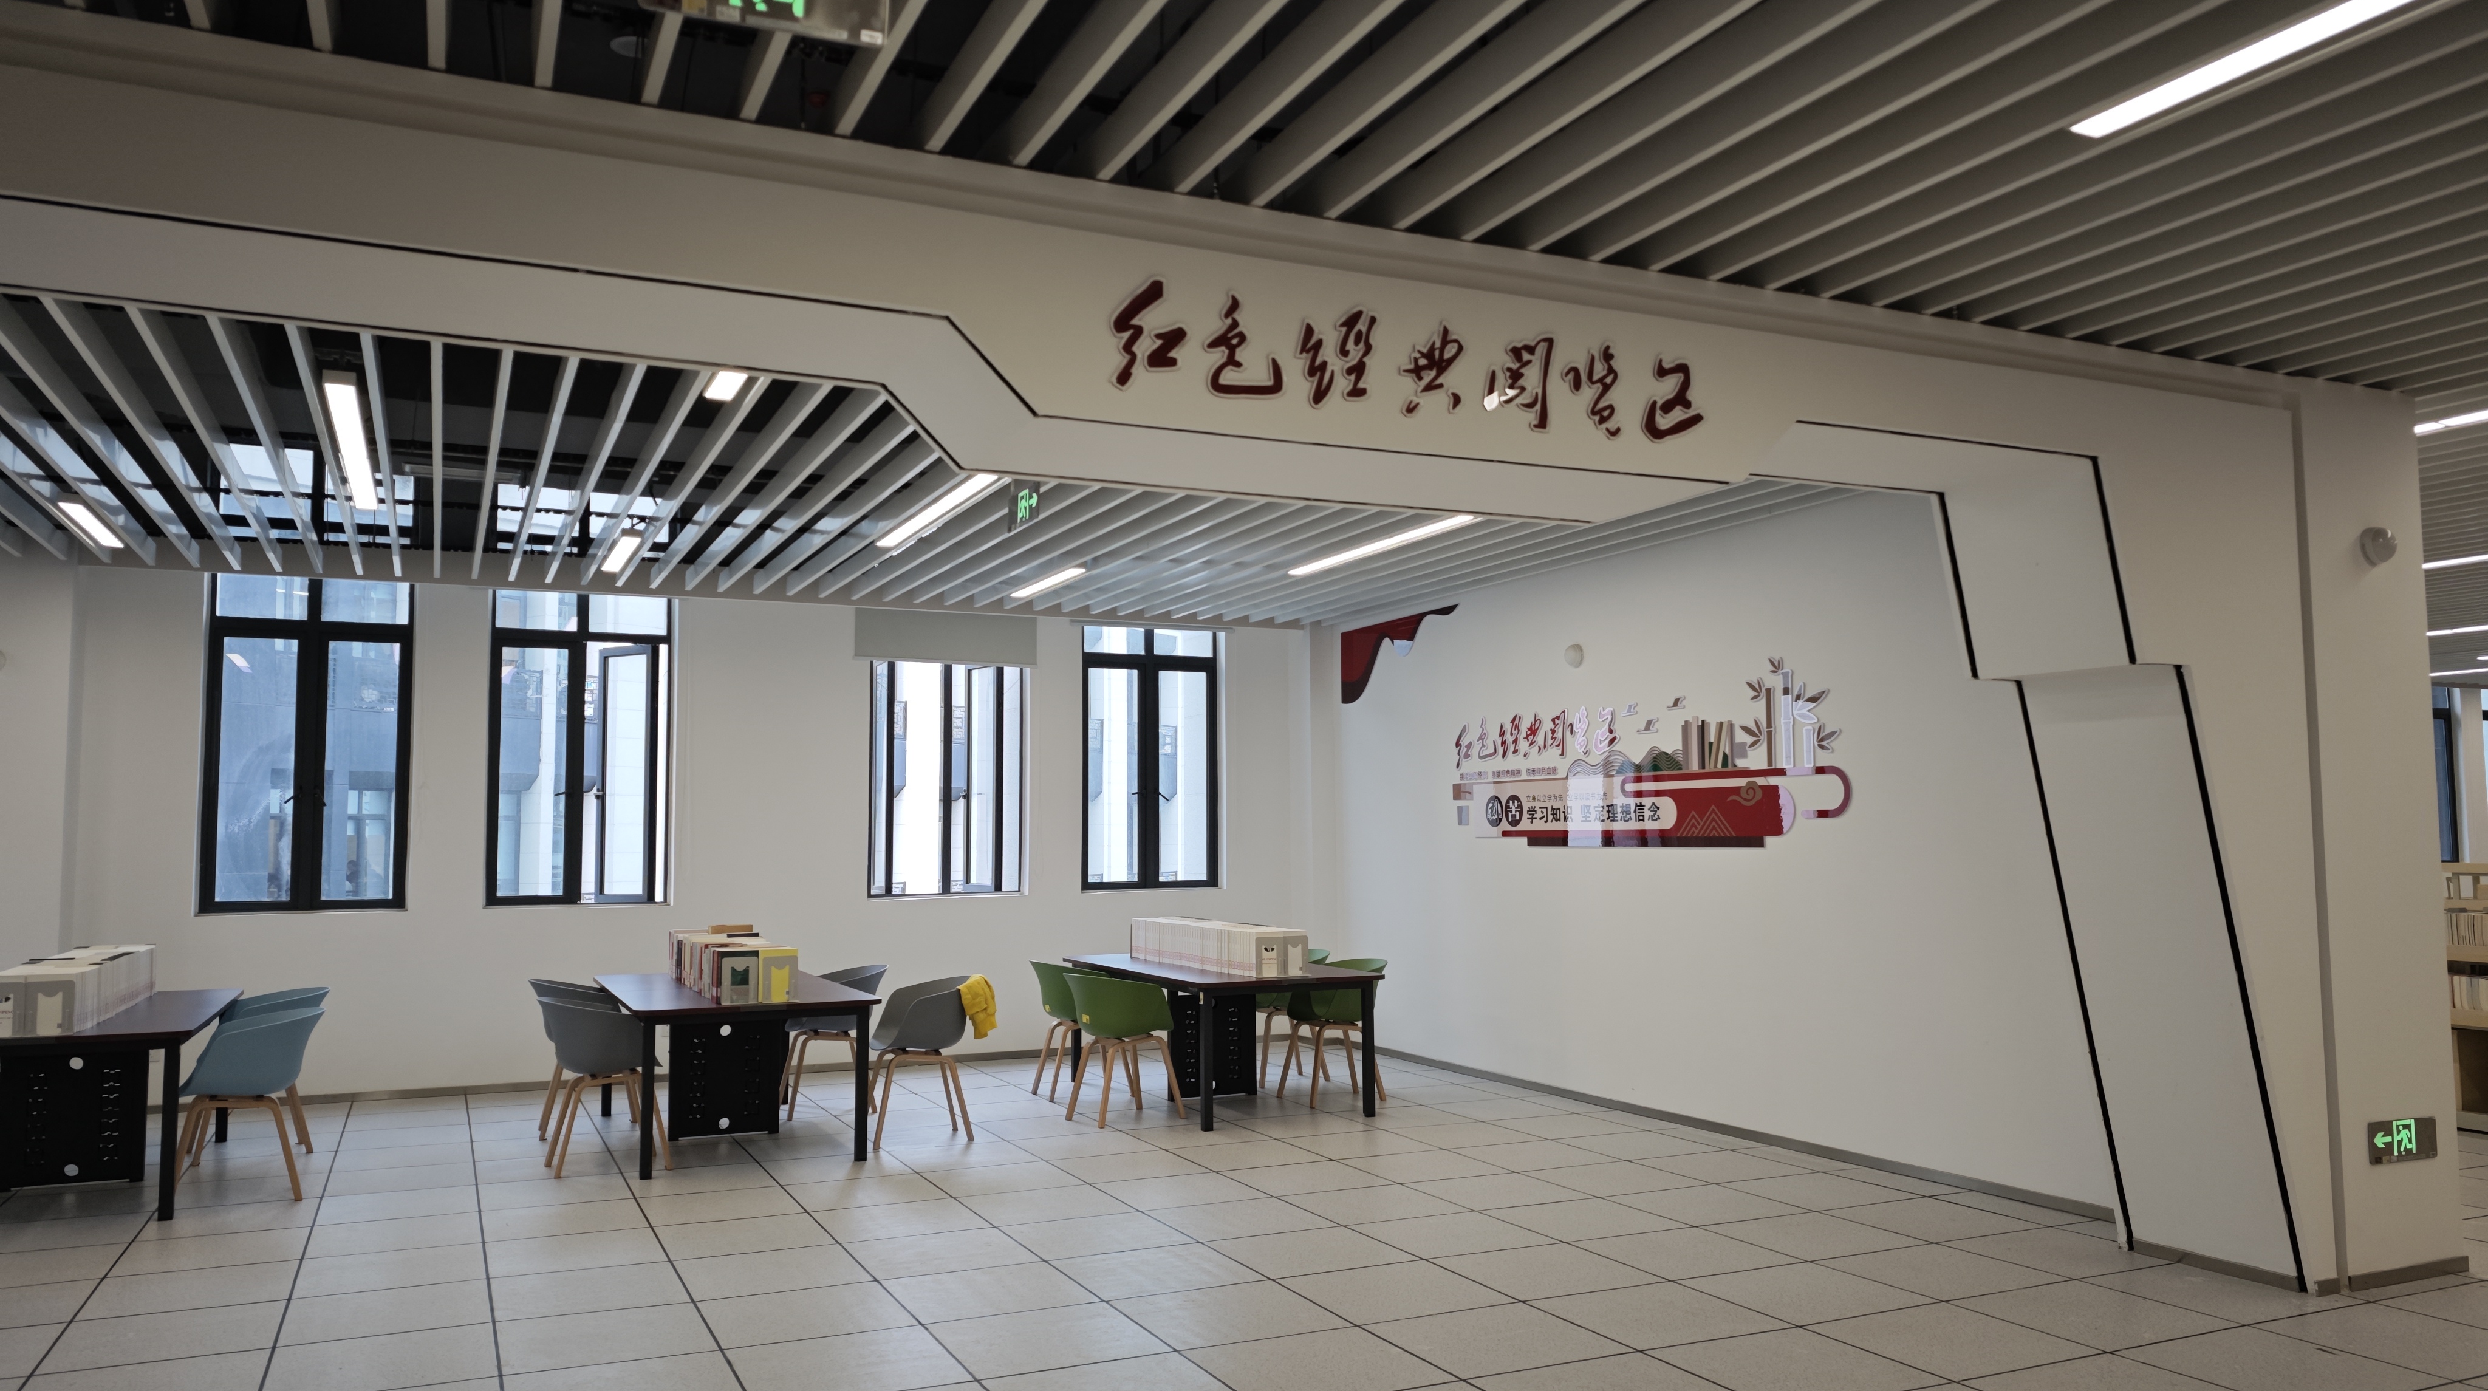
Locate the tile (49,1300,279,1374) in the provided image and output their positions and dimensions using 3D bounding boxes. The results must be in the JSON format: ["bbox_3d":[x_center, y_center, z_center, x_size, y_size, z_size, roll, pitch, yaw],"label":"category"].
[{"bbox_3d":[-3.291,1.963,5.070,0.585,0.020,0.585,2,-6,-25],"label":"tile"}]

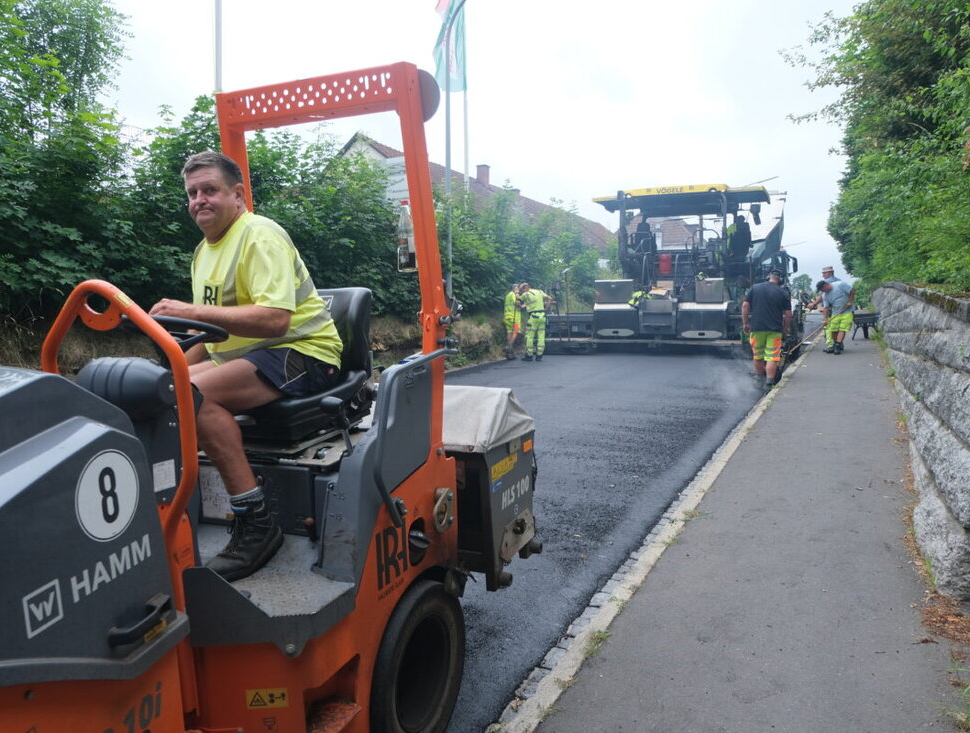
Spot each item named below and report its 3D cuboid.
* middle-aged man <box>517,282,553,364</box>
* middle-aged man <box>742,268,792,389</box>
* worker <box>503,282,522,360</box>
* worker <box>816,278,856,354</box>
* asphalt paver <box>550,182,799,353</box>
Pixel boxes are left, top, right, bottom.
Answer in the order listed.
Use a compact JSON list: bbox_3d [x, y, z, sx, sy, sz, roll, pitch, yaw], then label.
[{"bbox_3d":[1.109,-0.988,16.100,0.620,1.687,0.480,-2,3,-34],"label":"middle-aged man"},{"bbox_3d":[4.108,-0.555,10.700,0.680,1.725,0.420,0,2,21],"label":"middle-aged man"},{"bbox_3d":[0.641,-1.000,16.200,0.500,1.687,0.500,-2,3,-25],"label":"worker"},{"bbox_3d":[7.123,-1.016,14.900,0.700,1.521,0.570,-1,2,-15],"label":"worker"},{"bbox_3d":[4.588,-2.383,19.035,4.500,3.900,6.300,2,5,24],"label":"asphalt paver"}]

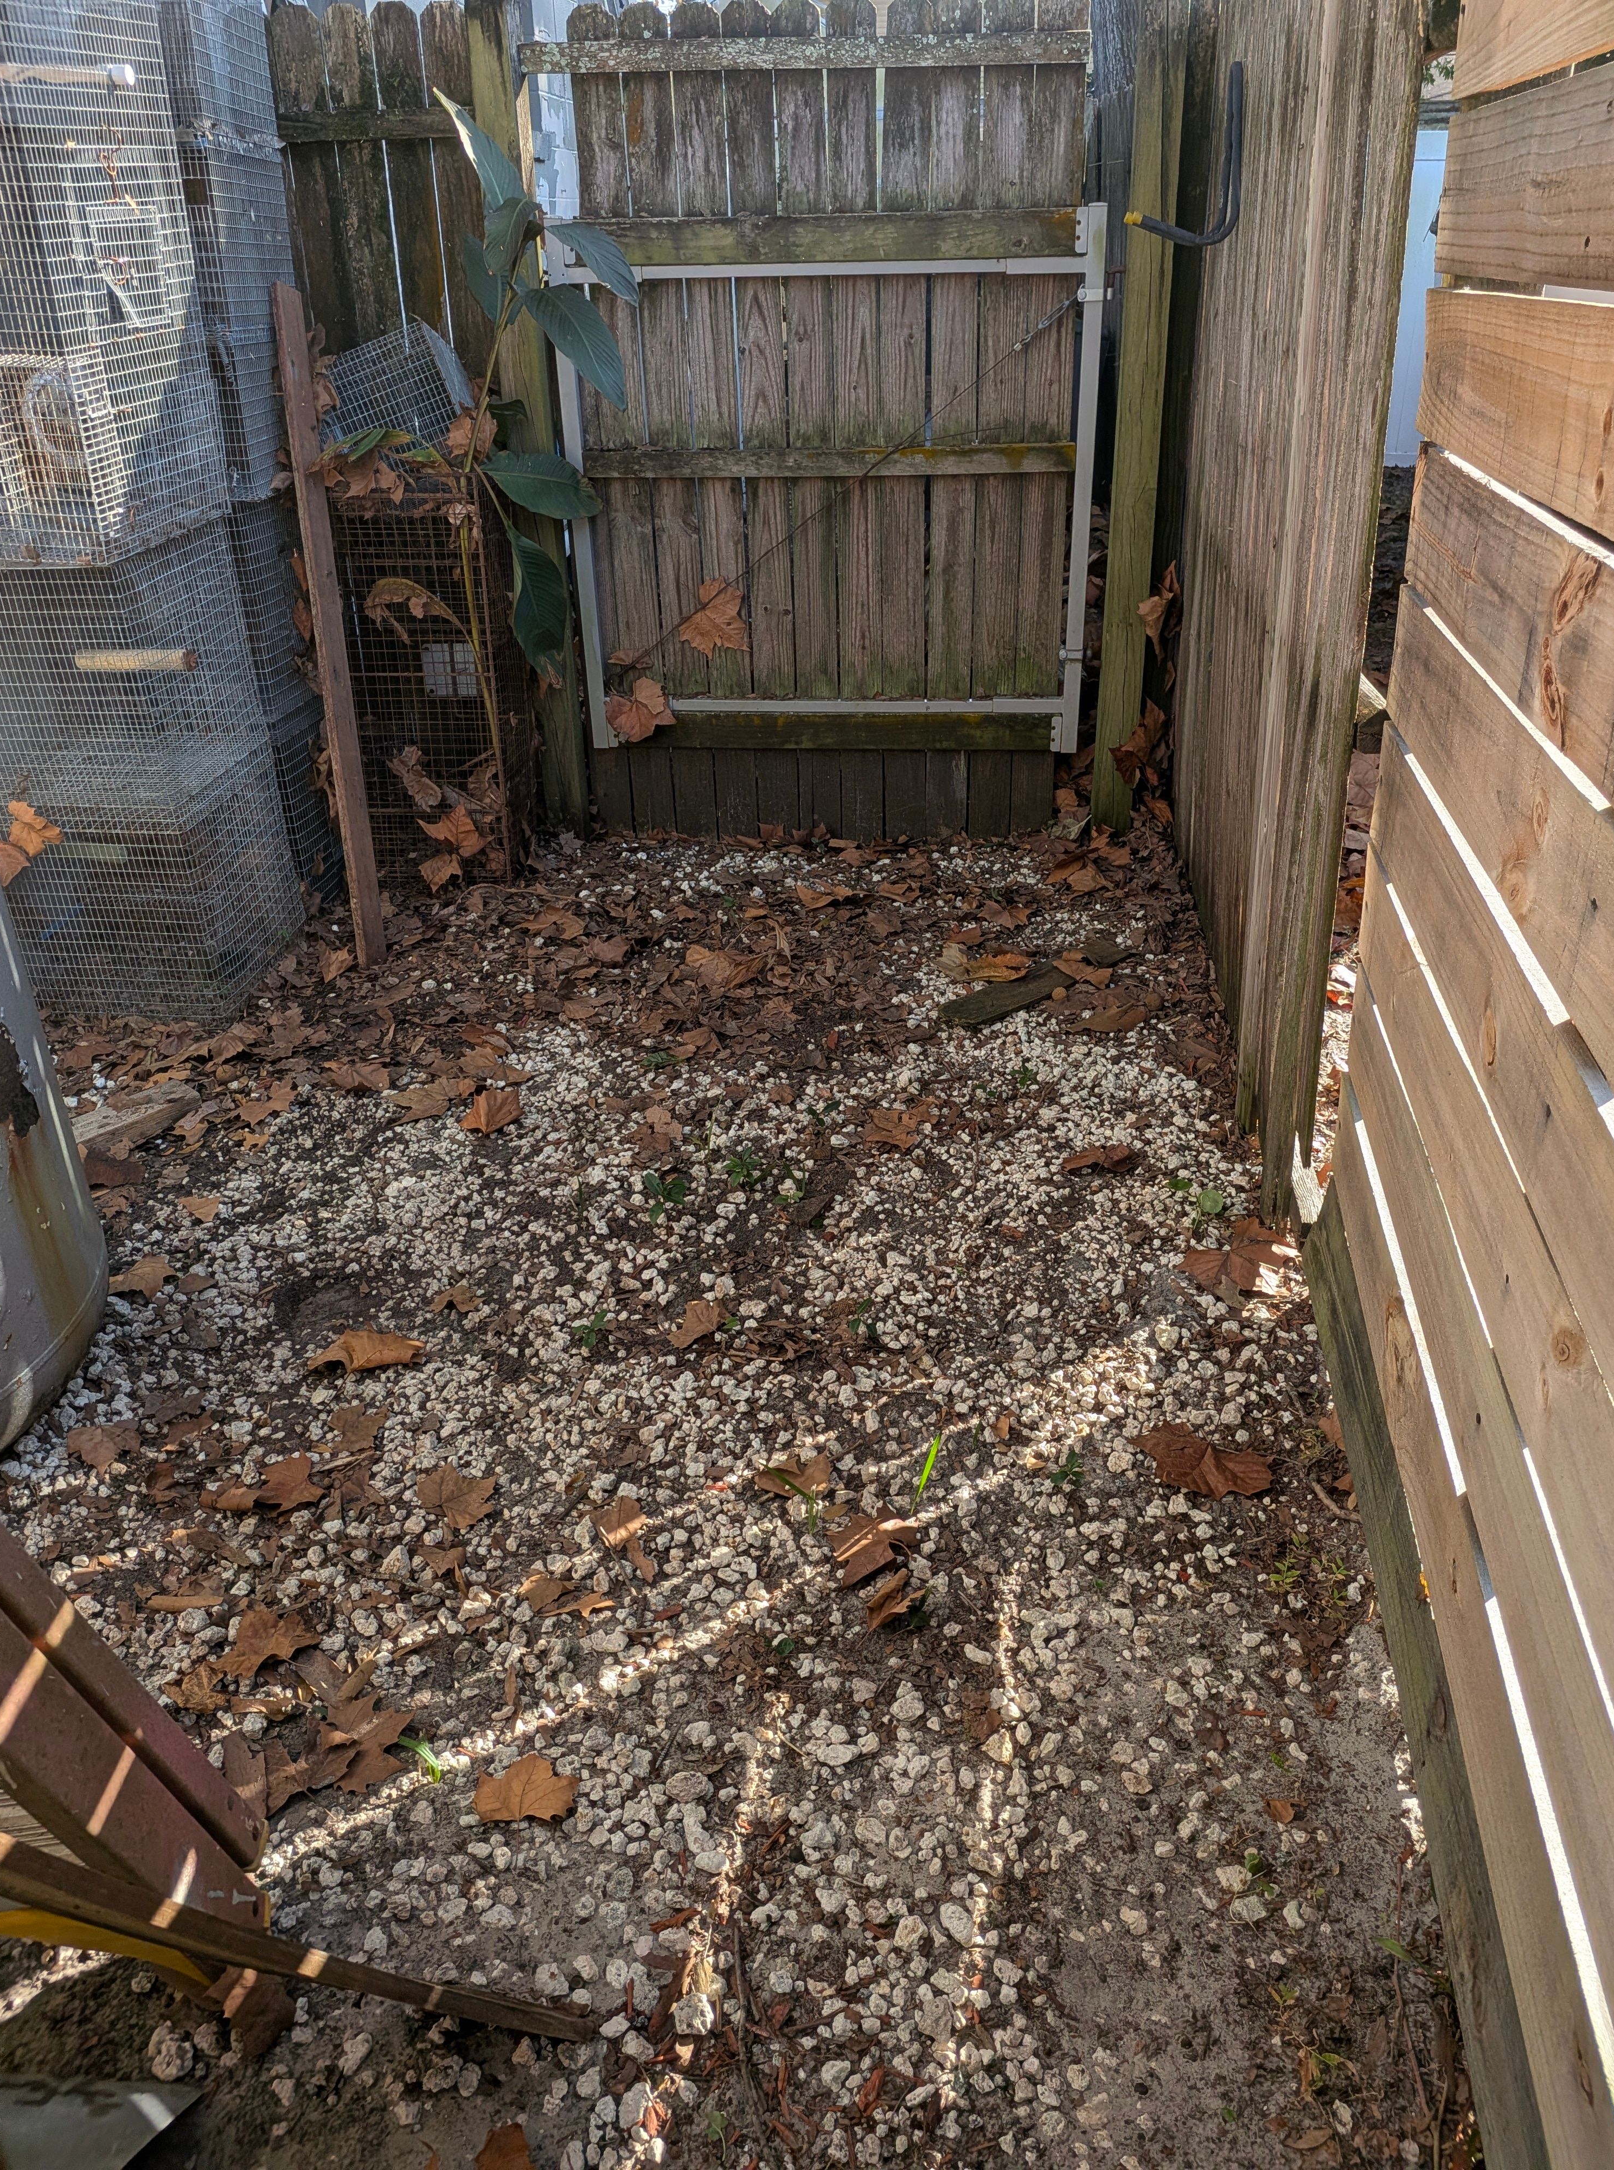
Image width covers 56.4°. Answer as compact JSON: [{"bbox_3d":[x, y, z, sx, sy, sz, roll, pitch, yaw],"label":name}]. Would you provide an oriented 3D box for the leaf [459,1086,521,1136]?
[{"bbox_3d":[-0.529,0.039,2.541,0.099,0.045,0.116,21,36,36],"label":"leaf"}]

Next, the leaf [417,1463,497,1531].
[{"bbox_3d":[-0.401,0.473,1.739,0.097,0.025,0.089,16,33,29],"label":"leaf"}]

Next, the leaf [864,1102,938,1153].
[{"bbox_3d":[0.157,0.063,2.498,0.124,0.030,0.143,-2,27,0],"label":"leaf"}]

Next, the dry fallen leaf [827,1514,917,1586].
[{"bbox_3d":[0.073,0.494,1.648,0.105,0.040,0.086,-10,29,-15],"label":"dry fallen leaf"}]

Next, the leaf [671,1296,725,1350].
[{"bbox_3d":[-0.148,0.320,2.028,0.054,0.030,0.091,8,29,17],"label":"leaf"}]

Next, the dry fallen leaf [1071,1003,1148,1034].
[{"bbox_3d":[0.564,-0.116,2.764,0.160,0.030,0.065,-15,31,-23],"label":"dry fallen leaf"}]

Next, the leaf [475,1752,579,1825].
[{"bbox_3d":[-0.259,0.651,1.391,0.099,0.030,0.074,-2,28,0],"label":"leaf"}]

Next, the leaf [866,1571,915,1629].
[{"bbox_3d":[0.088,0.537,1.567,0.070,0.040,0.036,-25,36,-36],"label":"leaf"}]

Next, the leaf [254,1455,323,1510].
[{"bbox_3d":[-0.607,0.465,1.771,0.082,0.035,0.072,-2,27,0],"label":"leaf"}]

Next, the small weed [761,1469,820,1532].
[{"bbox_3d":[-0.022,0.465,1.683,0.065,0.066,0.050,-2,28,0],"label":"small weed"}]

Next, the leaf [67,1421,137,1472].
[{"bbox_3d":[-0.866,0.442,1.840,0.098,0.025,0.073,-2,27,0],"label":"leaf"}]

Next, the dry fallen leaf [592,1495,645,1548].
[{"bbox_3d":[-0.210,0.491,1.687,0.051,0.030,0.064,-21,34,-32],"label":"dry fallen leaf"}]

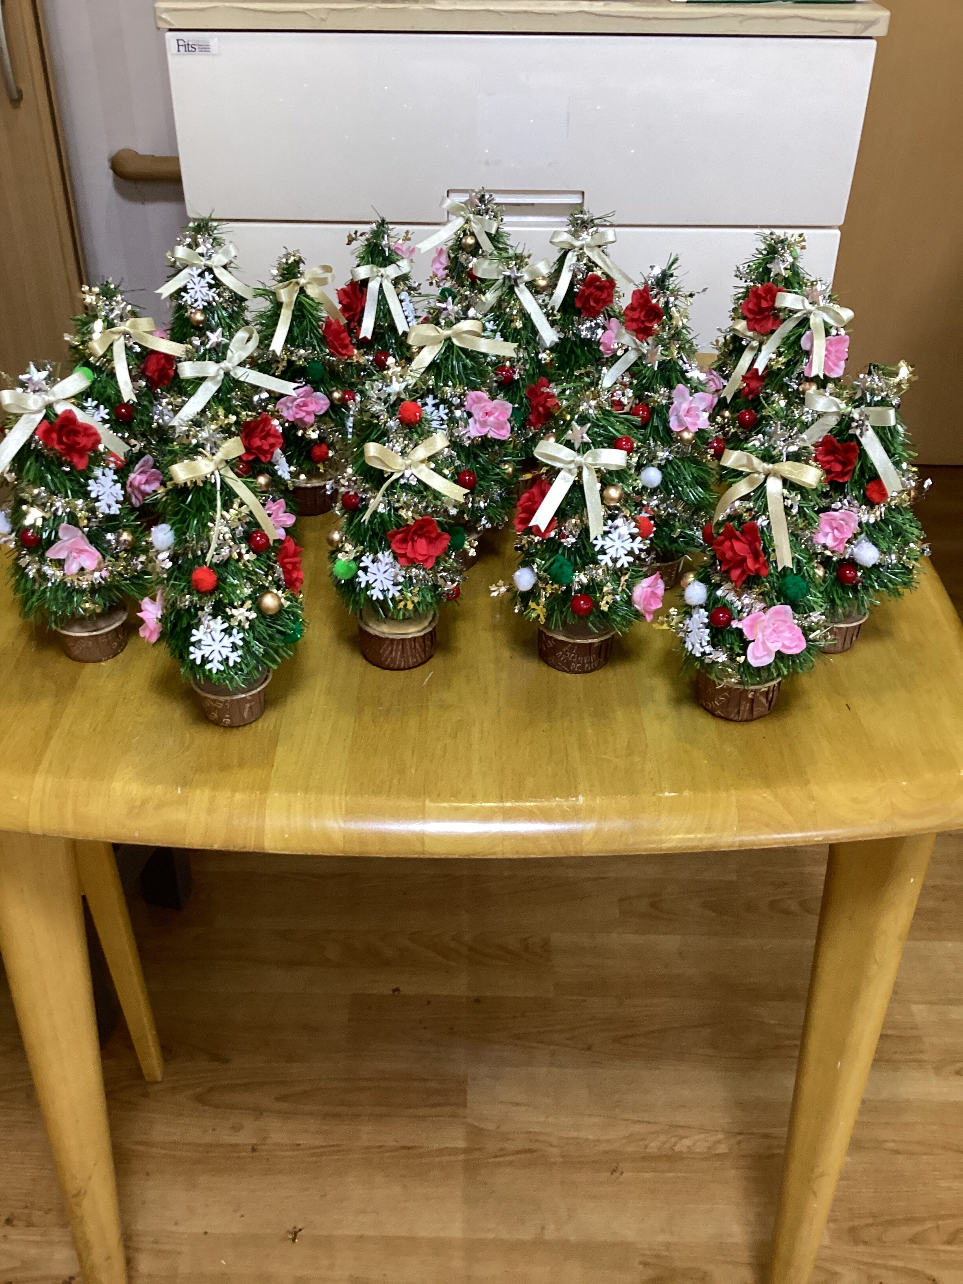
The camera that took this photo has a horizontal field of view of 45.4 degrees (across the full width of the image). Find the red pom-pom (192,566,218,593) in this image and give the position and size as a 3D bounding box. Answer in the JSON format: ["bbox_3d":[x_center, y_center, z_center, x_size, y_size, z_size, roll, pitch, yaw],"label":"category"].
[{"bbox_3d":[-0.159,-0.036,0.662,0.016,0.016,0.016,1,33,0],"label":"red pom-pom"}]

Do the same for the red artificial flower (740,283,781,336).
[{"bbox_3d":[0.244,-0.289,0.999,0.041,0.047,0.025,4,21,4],"label":"red artificial flower"}]

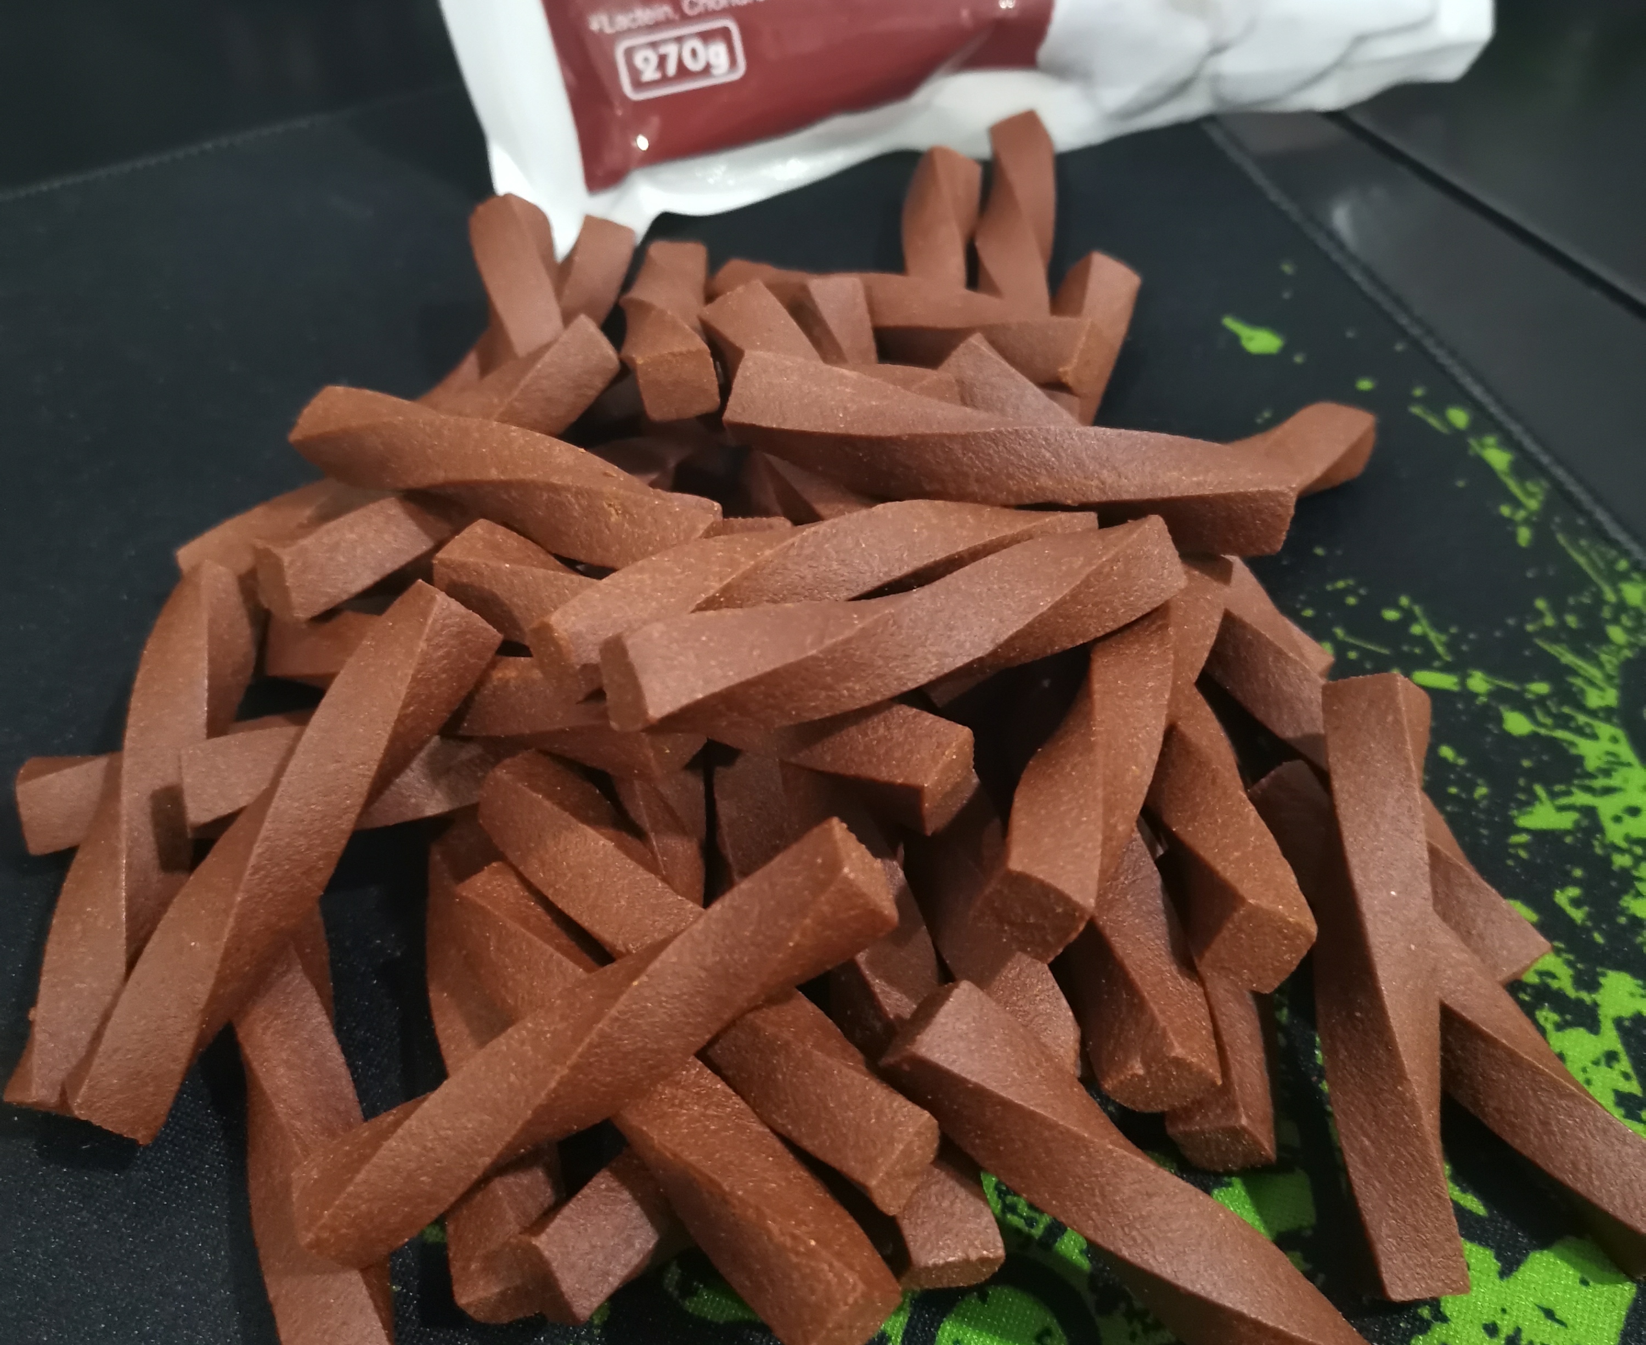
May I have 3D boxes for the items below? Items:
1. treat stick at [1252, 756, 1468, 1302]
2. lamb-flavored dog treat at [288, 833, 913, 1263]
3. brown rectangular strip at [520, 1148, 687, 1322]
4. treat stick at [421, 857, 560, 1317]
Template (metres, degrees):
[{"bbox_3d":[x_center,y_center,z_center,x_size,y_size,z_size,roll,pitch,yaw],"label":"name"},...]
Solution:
[{"bbox_3d":[0.068,0.034,0.193,0.012,0.012,0.071,3,64,3],"label":"treat stick"},{"bbox_3d":[-0.022,0.038,0.169,0.065,0.013,0.013,-33,55,-8],"label":"lamb-flavored dog treat"},{"bbox_3d":[-0.006,0.044,0.183,0.013,0.013,0.062,35,62,28],"label":"brown rectangular strip"},{"bbox_3d":[-0.039,0.040,0.189,0.013,0.013,0.062,-10,51,-6],"label":"treat stick"}]

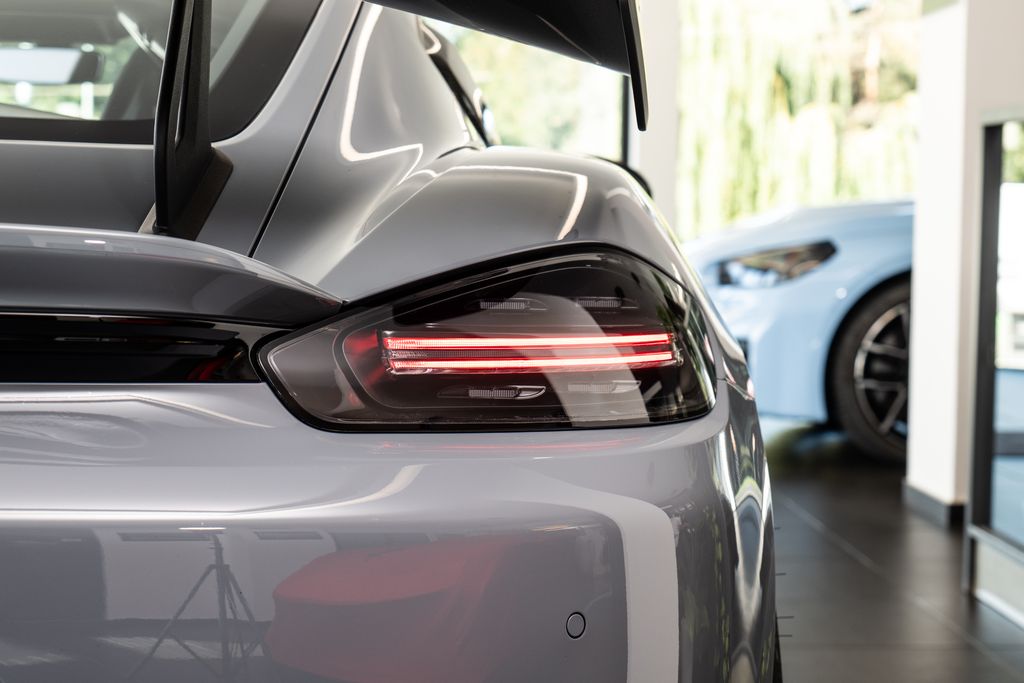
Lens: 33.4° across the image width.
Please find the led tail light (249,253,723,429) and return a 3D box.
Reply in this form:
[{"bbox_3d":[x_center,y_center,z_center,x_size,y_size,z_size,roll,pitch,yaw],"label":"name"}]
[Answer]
[{"bbox_3d":[-0.015,0.000,1.700,0.460,0.168,0.175,-1,5,-8],"label":"led tail light"}]

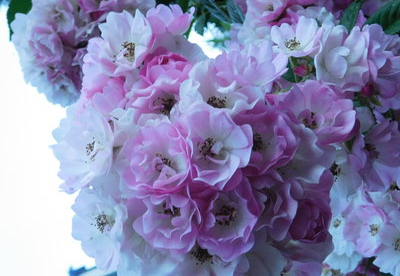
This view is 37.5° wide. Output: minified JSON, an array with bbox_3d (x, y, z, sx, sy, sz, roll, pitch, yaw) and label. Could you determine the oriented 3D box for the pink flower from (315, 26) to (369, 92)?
[{"bbox_3d":[0.097,-0.055,0.405,0.036,0.045,0.028,-2,-6,6],"label":"pink flower"}]

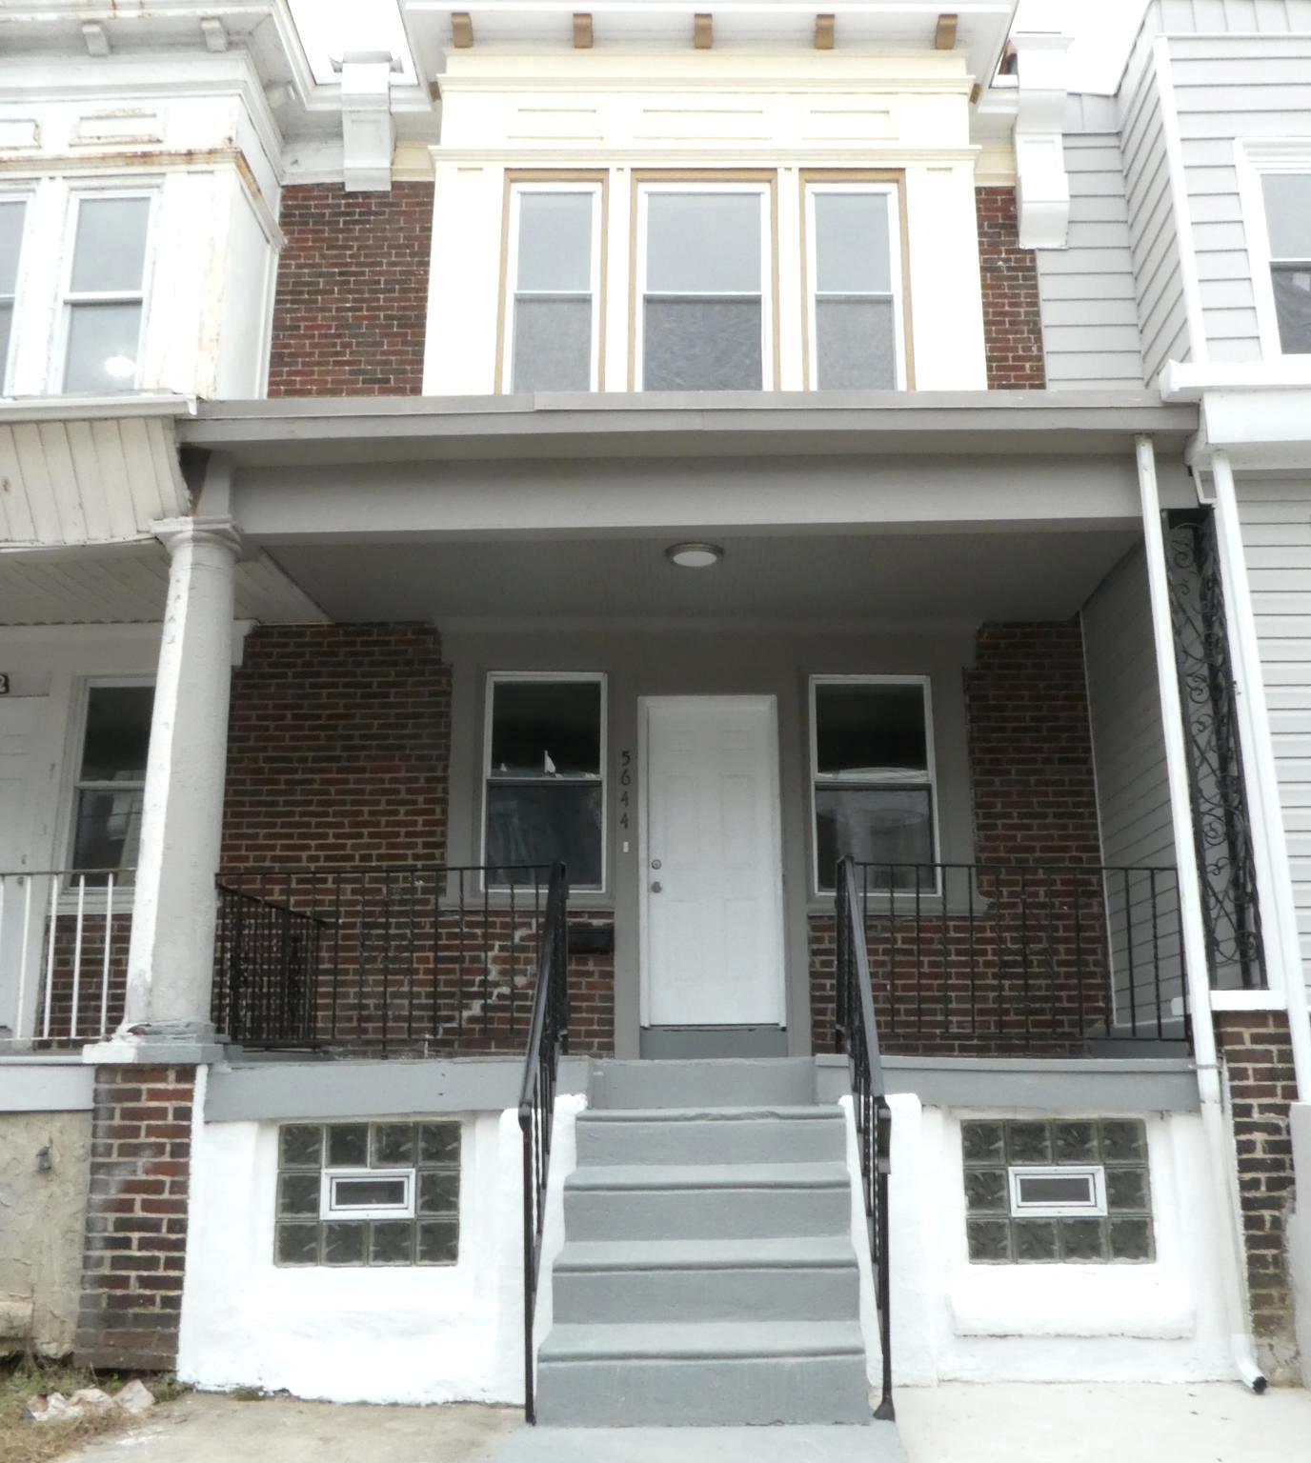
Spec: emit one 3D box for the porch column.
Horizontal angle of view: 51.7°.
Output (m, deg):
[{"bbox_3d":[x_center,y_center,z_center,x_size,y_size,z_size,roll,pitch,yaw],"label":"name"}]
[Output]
[{"bbox_3d":[-2.110,0.218,6.122,0.440,2.390,0.440,-1,-13,0],"label":"porch column"}]

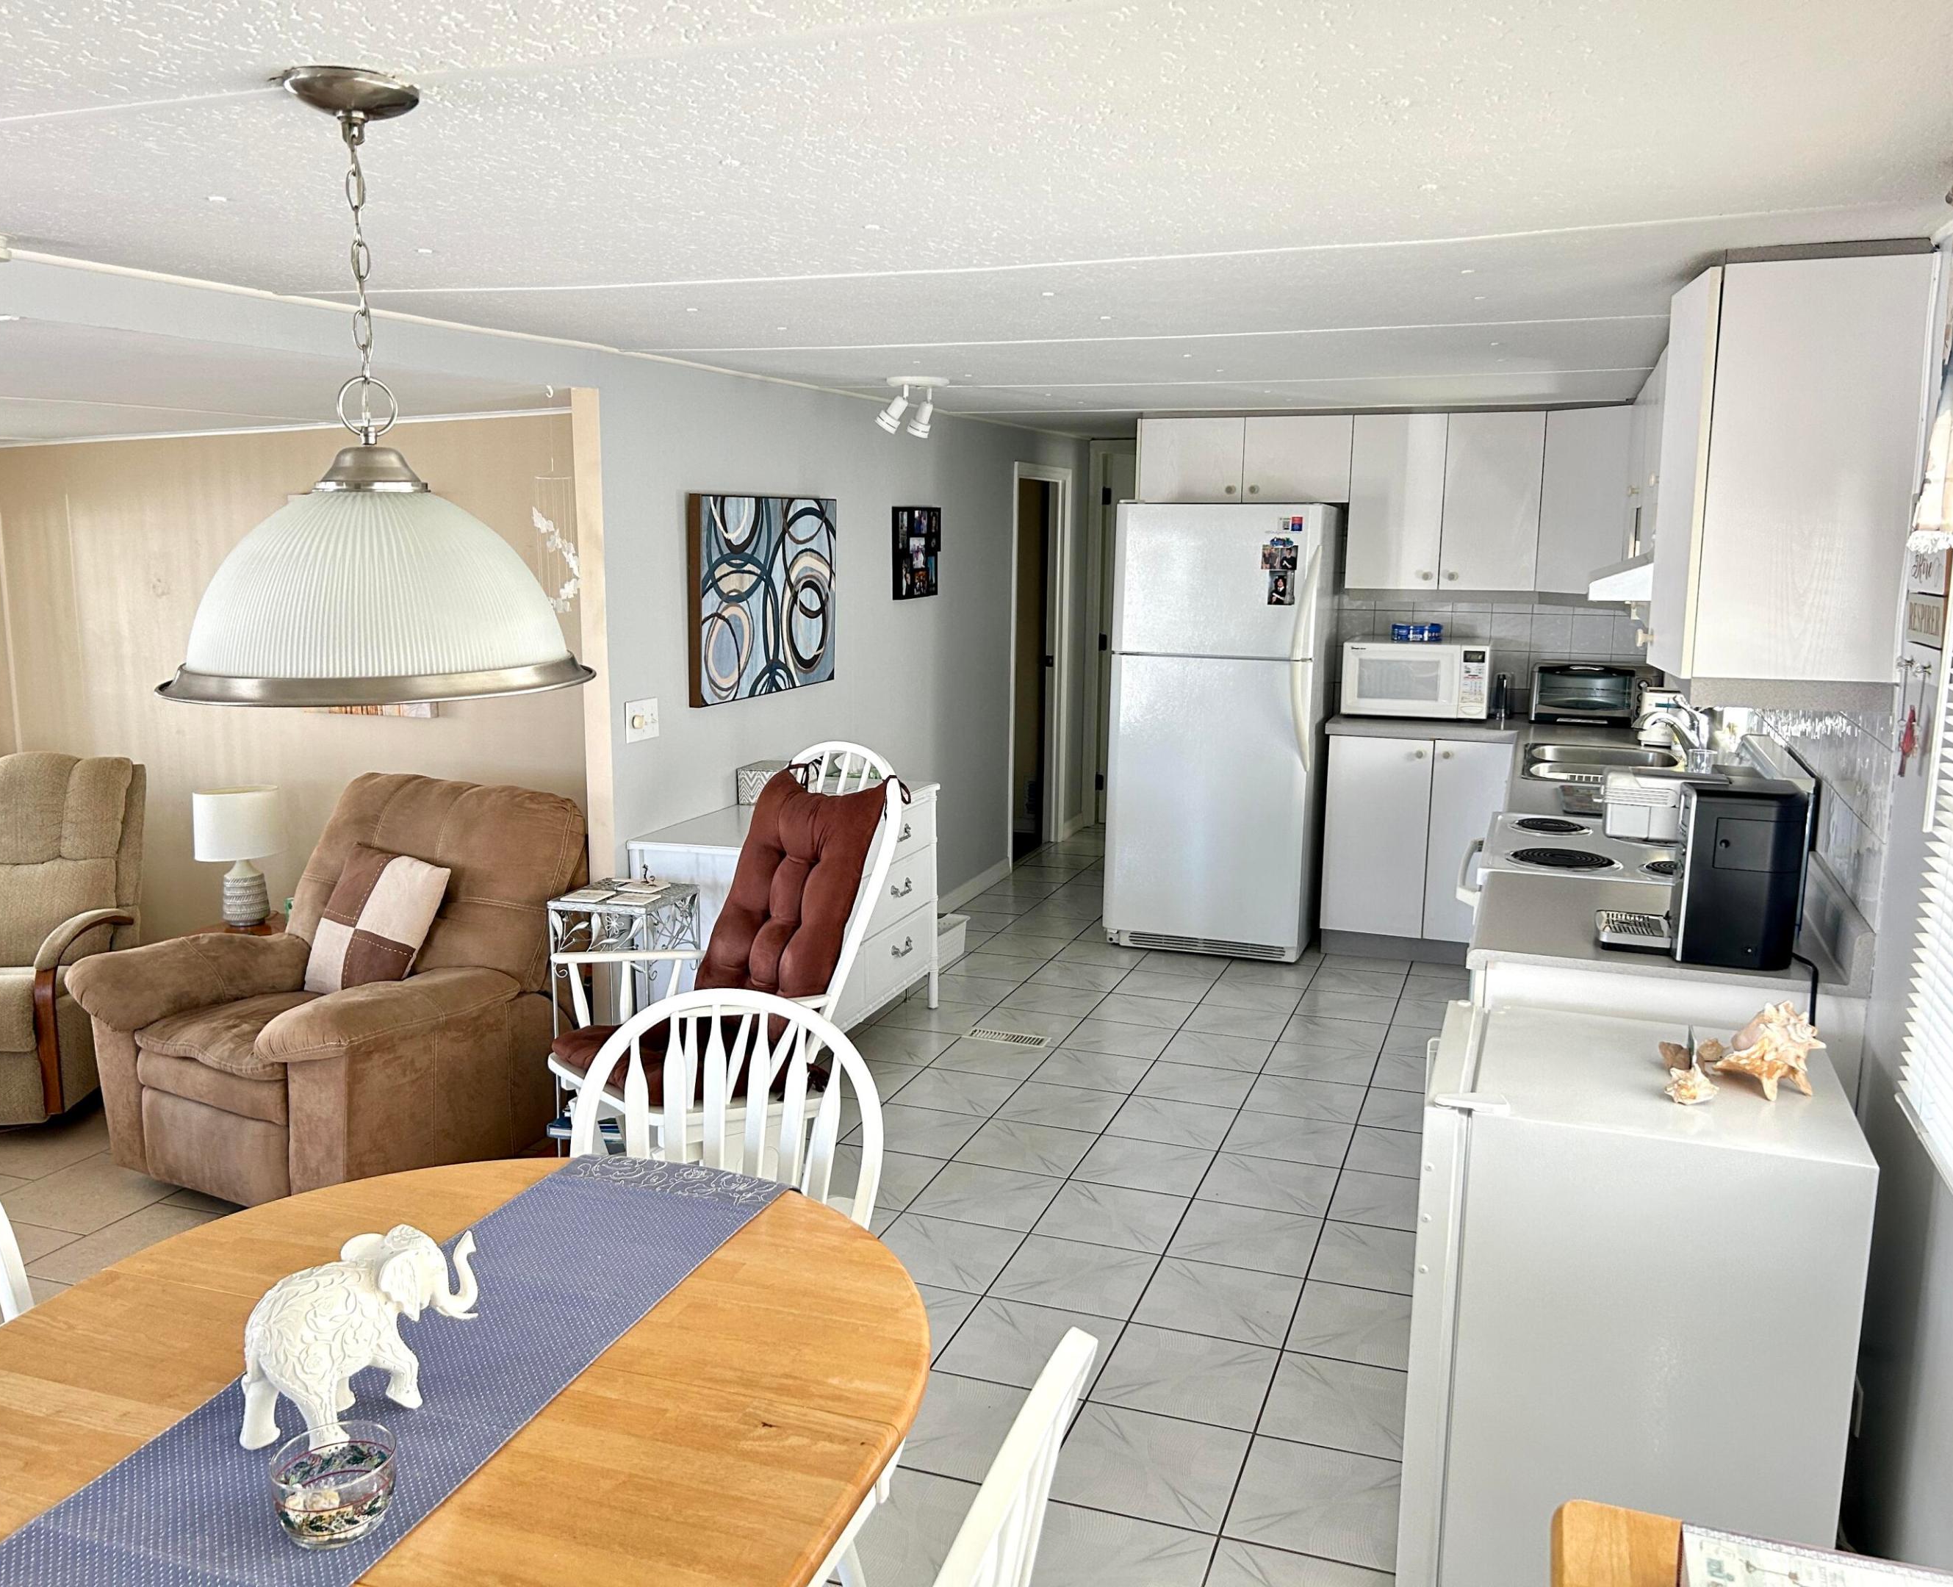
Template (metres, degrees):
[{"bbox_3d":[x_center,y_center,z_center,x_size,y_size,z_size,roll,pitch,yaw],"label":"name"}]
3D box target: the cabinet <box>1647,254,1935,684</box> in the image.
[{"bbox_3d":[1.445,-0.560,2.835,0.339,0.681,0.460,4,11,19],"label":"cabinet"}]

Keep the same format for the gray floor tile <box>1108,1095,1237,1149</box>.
[{"bbox_3d":[0.567,0.949,4.567,0.329,0.010,0.329,4,11,19],"label":"gray floor tile"}]

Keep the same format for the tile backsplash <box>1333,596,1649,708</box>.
[{"bbox_3d":[2.142,-0.581,6.381,1.365,0.457,0.020,4,11,20],"label":"tile backsplash"}]

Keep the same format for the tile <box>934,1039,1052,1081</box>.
[{"bbox_3d":[0.055,0.844,5.056,0.325,0.010,0.322,4,11,20],"label":"tile"}]

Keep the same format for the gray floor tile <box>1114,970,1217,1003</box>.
[{"bbox_3d":[0.698,0.705,5.851,0.325,0.010,0.322,4,11,20],"label":"gray floor tile"}]

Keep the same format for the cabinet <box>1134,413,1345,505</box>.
[{"bbox_3d":[1.111,-1.345,6.446,0.846,0.329,0.336,4,11,20],"label":"cabinet"}]

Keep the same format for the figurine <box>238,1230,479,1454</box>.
[{"bbox_3d":[-0.647,0.563,1.679,0.235,0.198,0.120,-7,12,-37],"label":"figurine"}]

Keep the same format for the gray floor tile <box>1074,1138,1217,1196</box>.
[{"bbox_3d":[0.458,1.010,4.287,0.330,0.010,0.330,4,11,19],"label":"gray floor tile"}]

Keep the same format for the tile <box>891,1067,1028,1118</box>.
[{"bbox_3d":[-0.056,0.911,4.817,0.330,0.010,0.330,4,11,19],"label":"tile"}]

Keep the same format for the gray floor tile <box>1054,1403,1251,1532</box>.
[{"bbox_3d":[0.315,1.227,2.899,0.325,0.010,0.325,4,11,19],"label":"gray floor tile"}]

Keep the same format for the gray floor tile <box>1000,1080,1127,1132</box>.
[{"bbox_3d":[0.254,0.921,4.645,0.325,0.010,0.322,4,11,20],"label":"gray floor tile"}]

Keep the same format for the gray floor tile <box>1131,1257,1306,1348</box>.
[{"bbox_3d":[0.545,1.139,3.559,0.330,0.010,0.330,4,11,19],"label":"gray floor tile"}]

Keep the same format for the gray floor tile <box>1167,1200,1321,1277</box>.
[{"bbox_3d":[0.658,1.086,3.868,0.330,0.010,0.330,4,11,19],"label":"gray floor tile"}]

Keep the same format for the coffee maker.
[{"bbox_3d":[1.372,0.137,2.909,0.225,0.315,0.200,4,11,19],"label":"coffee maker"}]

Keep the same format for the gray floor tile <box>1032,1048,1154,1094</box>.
[{"bbox_3d":[0.366,0.874,4.984,0.329,0.010,0.329,4,11,19],"label":"gray floor tile"}]

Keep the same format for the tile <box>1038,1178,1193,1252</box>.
[{"bbox_3d":[0.341,1.051,3.931,0.325,0.010,0.322,4,11,20],"label":"tile"}]

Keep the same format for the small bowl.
[{"bbox_3d":[-0.625,0.678,1.555,0.114,0.070,0.114,1,10,0],"label":"small bowl"}]

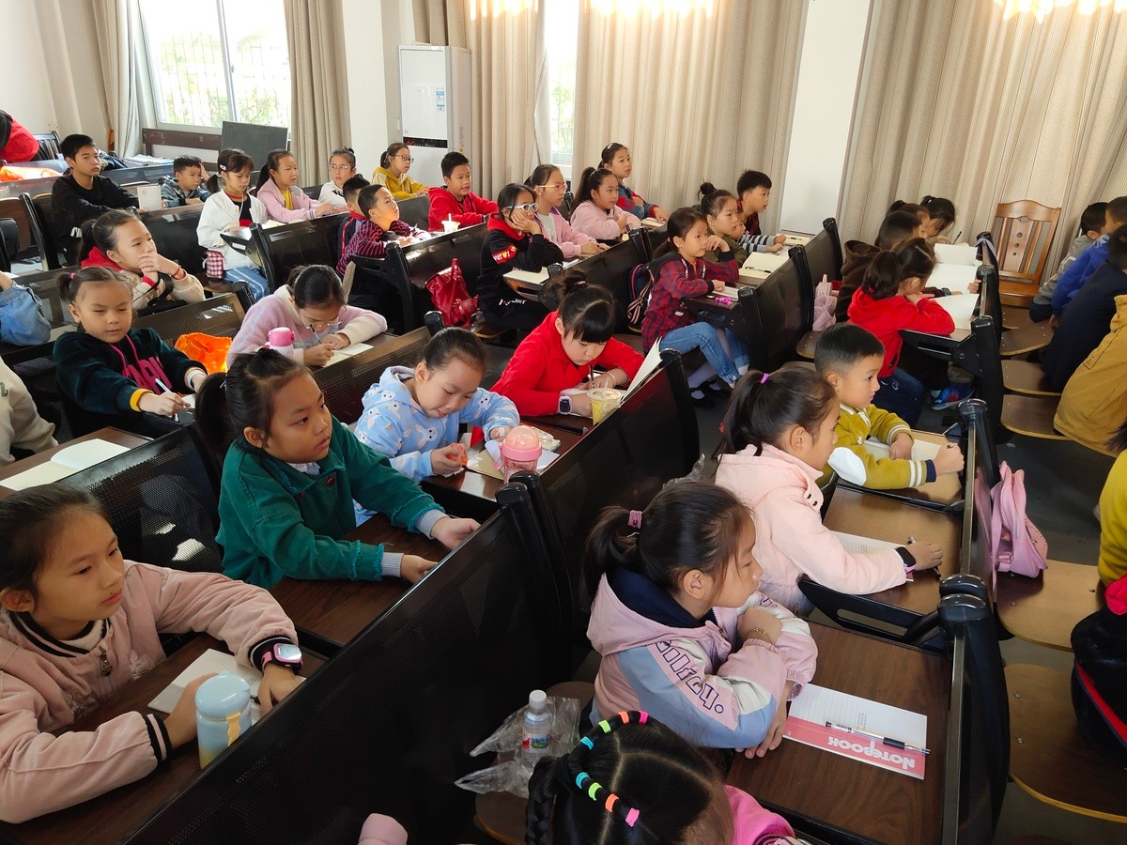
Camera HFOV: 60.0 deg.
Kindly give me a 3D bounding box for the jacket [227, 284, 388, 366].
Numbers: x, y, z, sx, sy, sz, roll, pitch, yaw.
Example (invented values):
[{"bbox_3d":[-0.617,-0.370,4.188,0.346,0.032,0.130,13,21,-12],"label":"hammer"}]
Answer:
[{"bbox_3d":[-0.856,-0.247,3.386,0.420,0.440,0.440,20,29,35],"label":"jacket"}]

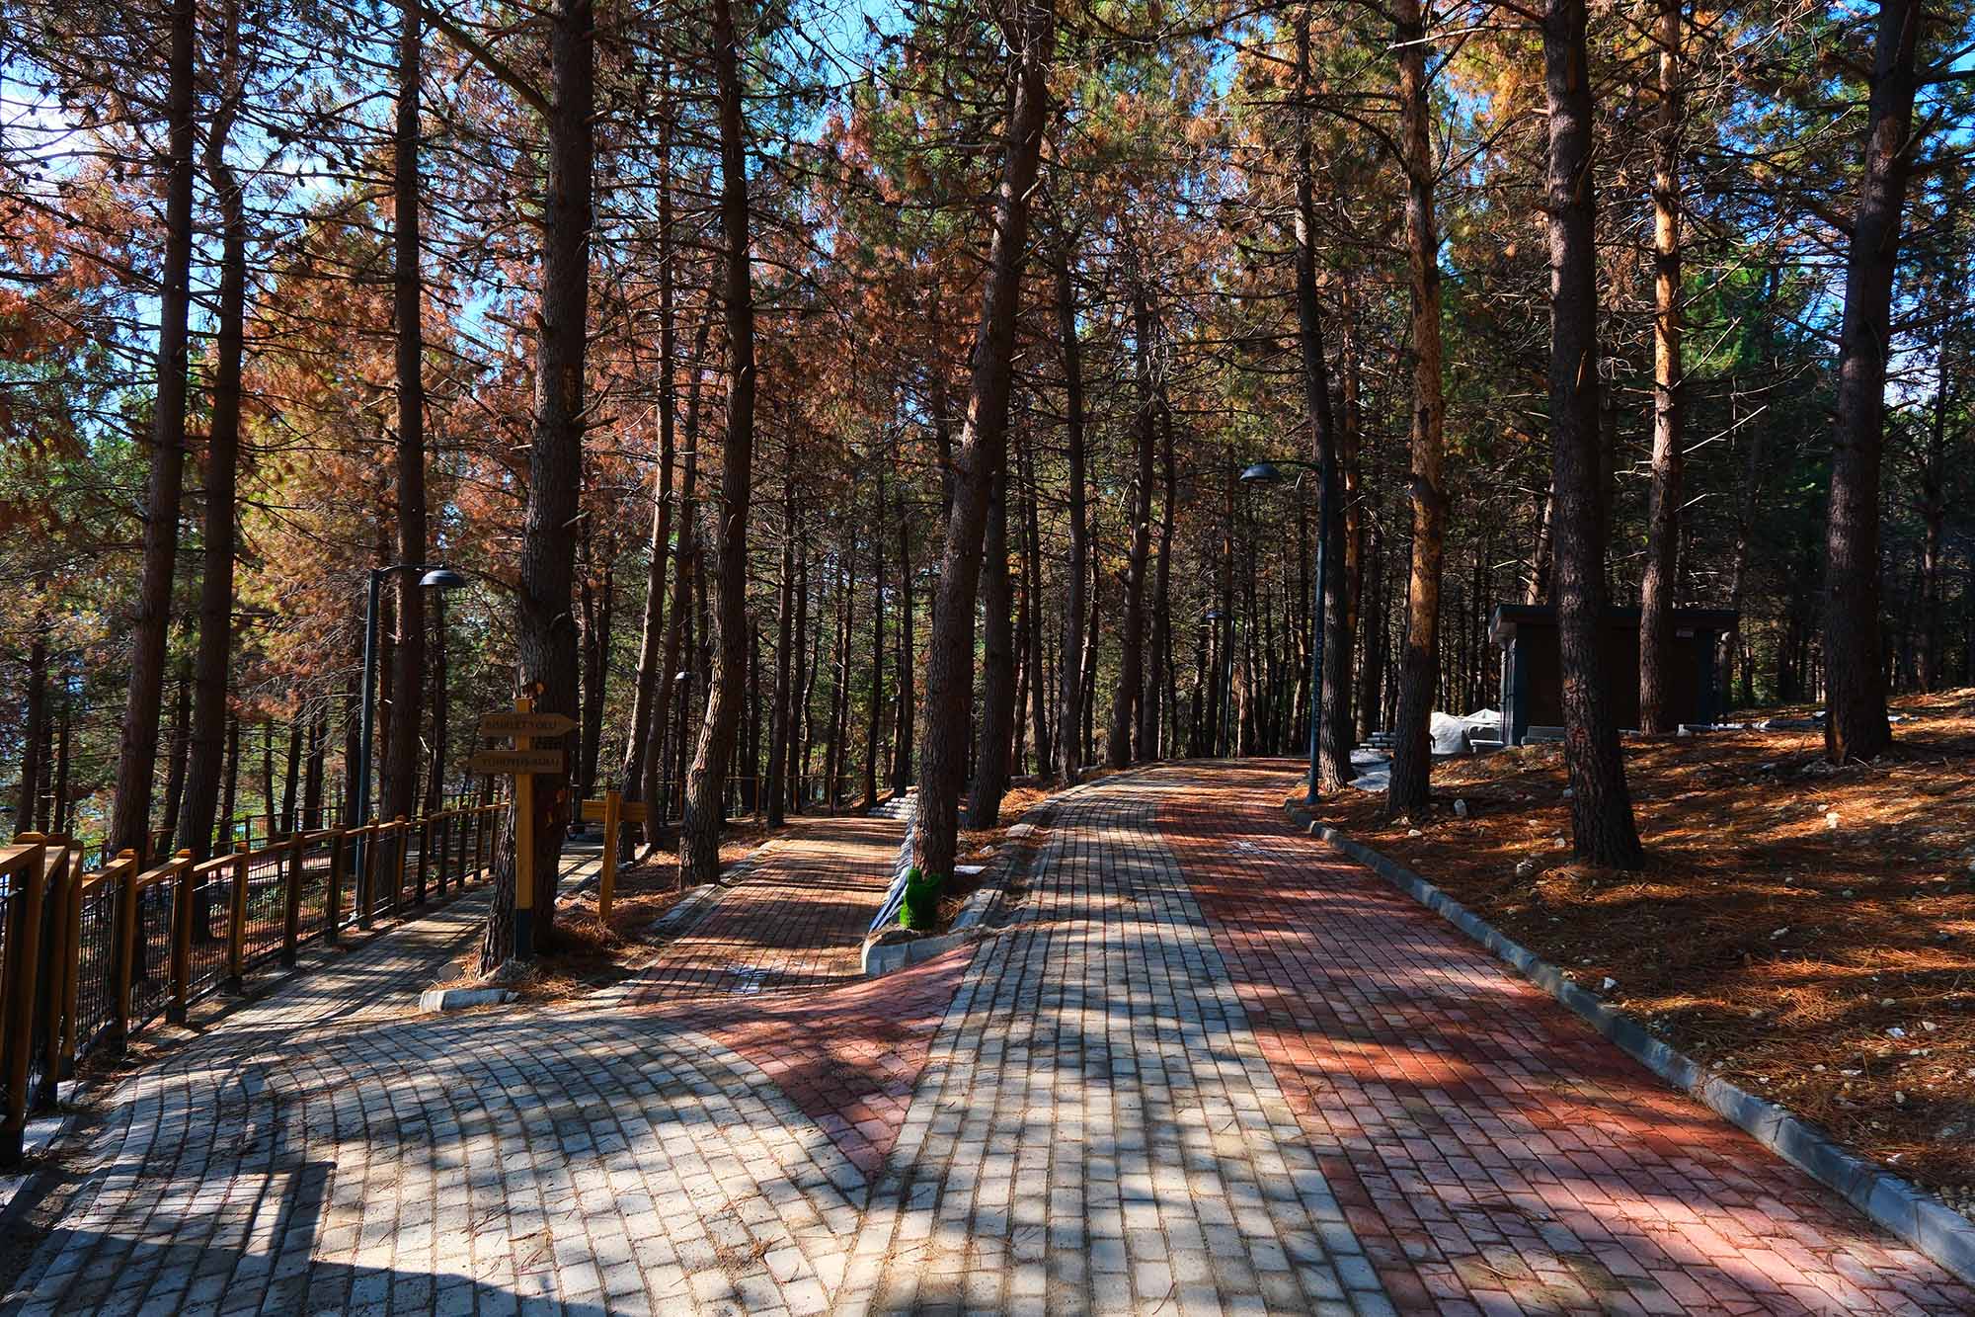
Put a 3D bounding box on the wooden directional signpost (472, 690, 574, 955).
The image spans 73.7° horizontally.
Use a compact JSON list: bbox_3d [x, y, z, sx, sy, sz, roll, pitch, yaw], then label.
[{"bbox_3d":[-2.624,0.965,7.450,0.540,1.475,0.120,0,-1,-10],"label":"wooden directional signpost"}]

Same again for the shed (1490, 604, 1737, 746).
[{"bbox_3d":[11.651,0.462,24.872,4.000,2.680,2.700,2,-1,17],"label":"shed"}]

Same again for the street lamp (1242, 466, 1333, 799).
[{"bbox_3d":[3.325,-0.311,15.033,1.050,3.900,0.460,2,-1,11],"label":"street lamp"}]

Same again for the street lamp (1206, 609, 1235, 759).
[{"bbox_3d":[5.676,0.780,32.759,1.050,3.900,0.460,3,-2,-41],"label":"street lamp"}]

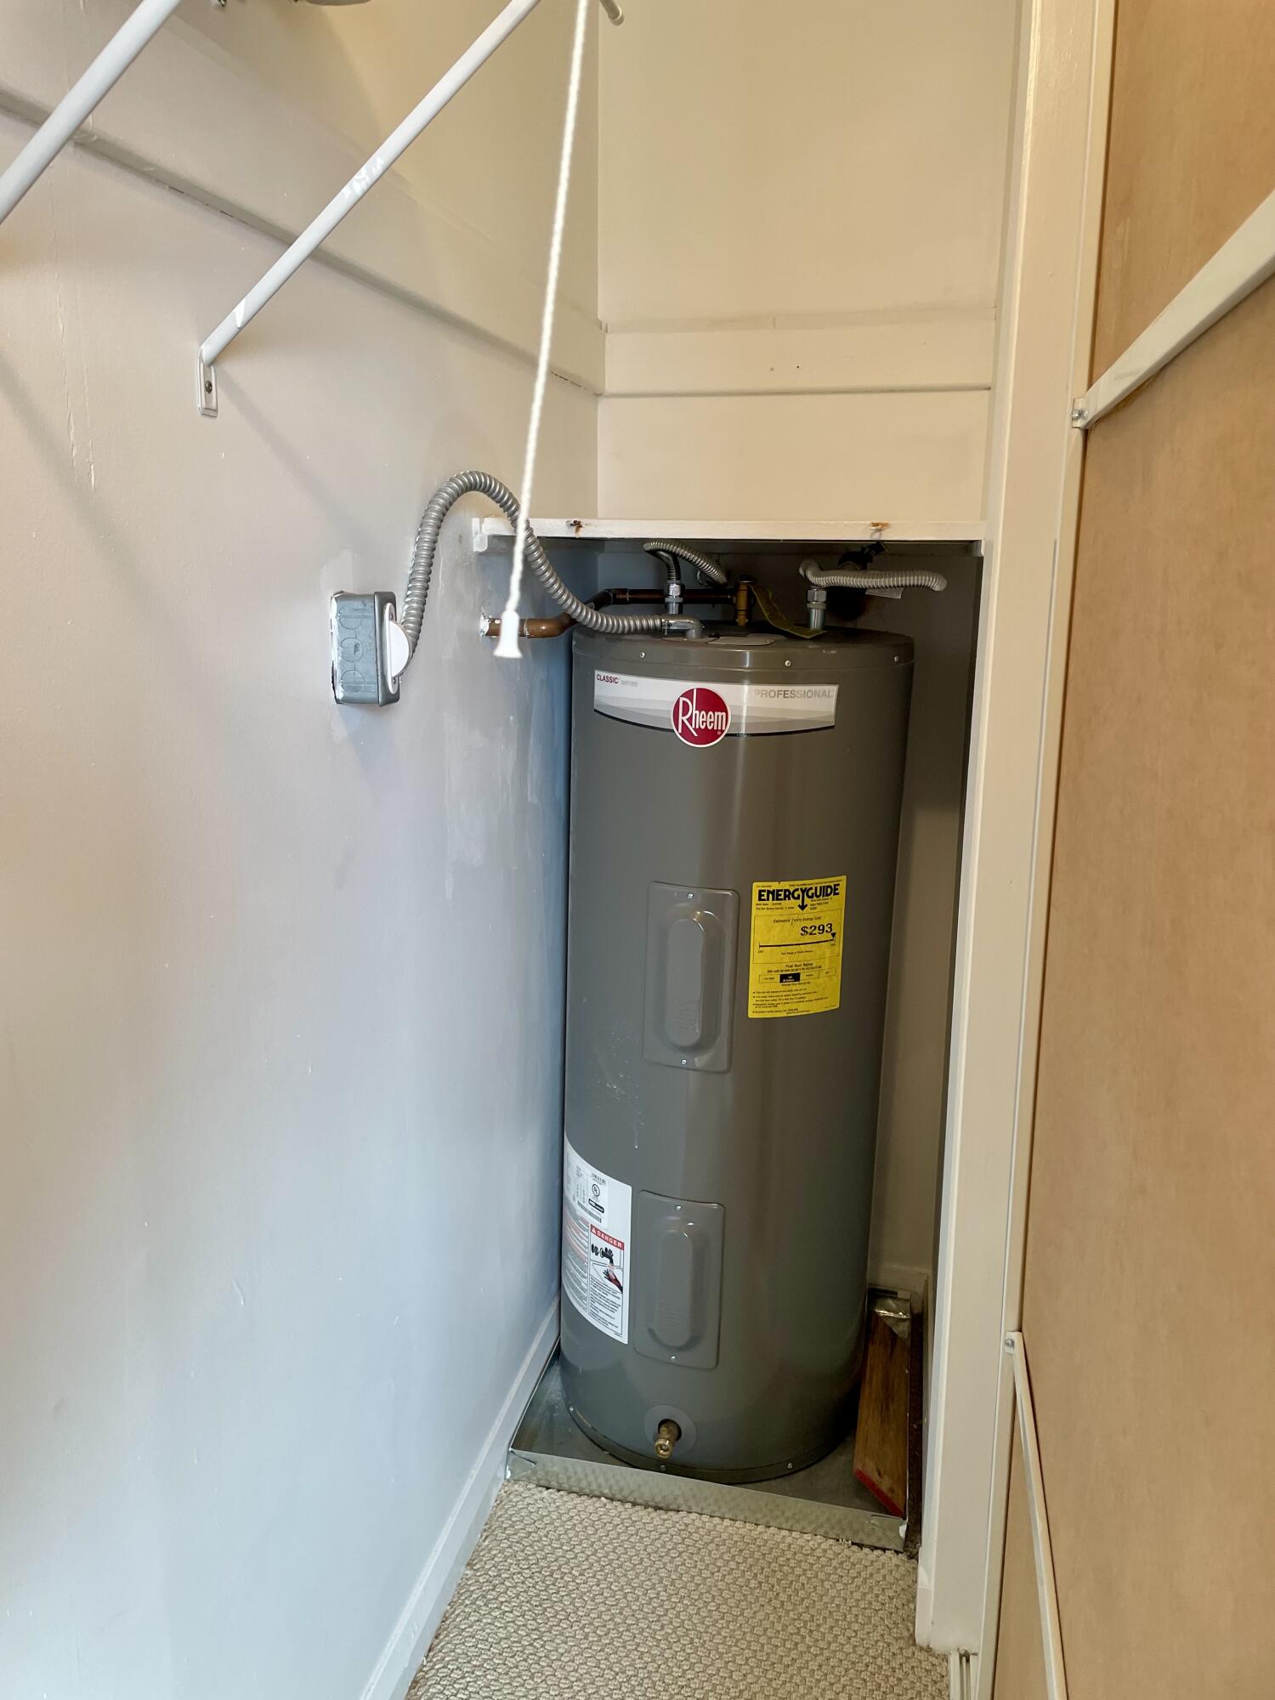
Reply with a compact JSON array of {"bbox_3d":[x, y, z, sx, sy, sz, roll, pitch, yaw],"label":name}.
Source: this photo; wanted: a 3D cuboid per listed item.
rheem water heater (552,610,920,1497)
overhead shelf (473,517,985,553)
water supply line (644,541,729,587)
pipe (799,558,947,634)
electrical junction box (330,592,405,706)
[{"bbox_3d":[0.135,0.280,1.980,0.490,1.230,0.495,5,13,16],"label":"rheem water heater"},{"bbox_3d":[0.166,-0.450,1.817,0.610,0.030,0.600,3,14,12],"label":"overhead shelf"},{"bbox_3d":[0.072,-0.424,1.894,0.125,0.065,0.120,3,14,12],"label":"water supply line"},{"bbox_3d":[0.333,-0.360,1.809,0.205,0.105,0.120,3,14,12],"label":"pipe"},{"bbox_3d":[-0.255,-0.192,1.226,0.054,0.104,0.055,3,14,12],"label":"electrical junction box"}]

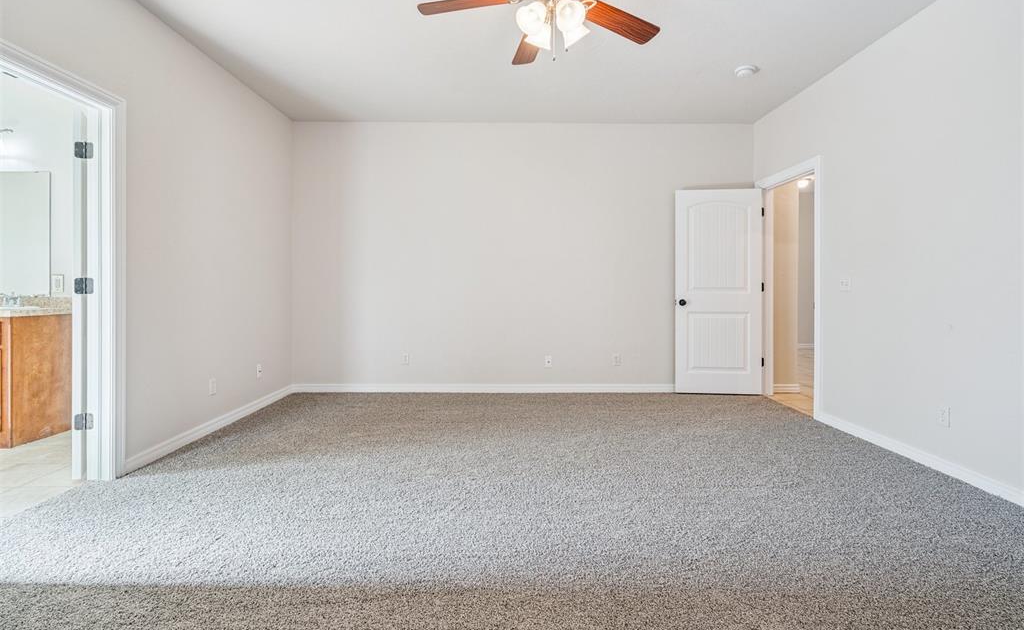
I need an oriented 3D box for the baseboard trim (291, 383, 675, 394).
[{"bbox_3d":[-0.060,0.752,4.670,4.400,0.108,0.018,0,1,-1],"label":"baseboard trim"}]

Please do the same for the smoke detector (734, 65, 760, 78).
[{"bbox_3d":[1.844,-1.907,3.570,0.165,0.050,0.165,0,1,-1],"label":"smoke detector"}]

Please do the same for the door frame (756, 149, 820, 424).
[{"bbox_3d":[2.555,-0.235,4.170,0.140,2.155,0.970,0,1,-1],"label":"door frame"}]

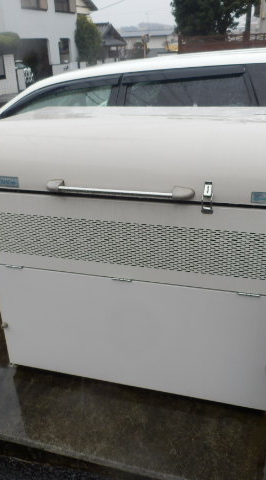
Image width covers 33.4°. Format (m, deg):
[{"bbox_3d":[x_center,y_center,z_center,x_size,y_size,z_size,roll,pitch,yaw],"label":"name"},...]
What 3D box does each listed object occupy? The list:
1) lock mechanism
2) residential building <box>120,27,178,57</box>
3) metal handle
[{"bbox_3d":[0.261,-0.145,1.545,0.042,0.118,0.030,5,24,17],"label":"lock mechanism"},{"bbox_3d":[2.814,-32.077,74.016,9.200,5.200,7.000,0,23,6],"label":"residential building"},{"bbox_3d":[-0.057,-0.183,1.615,0.570,0.048,0.055,5,24,17],"label":"metal handle"}]

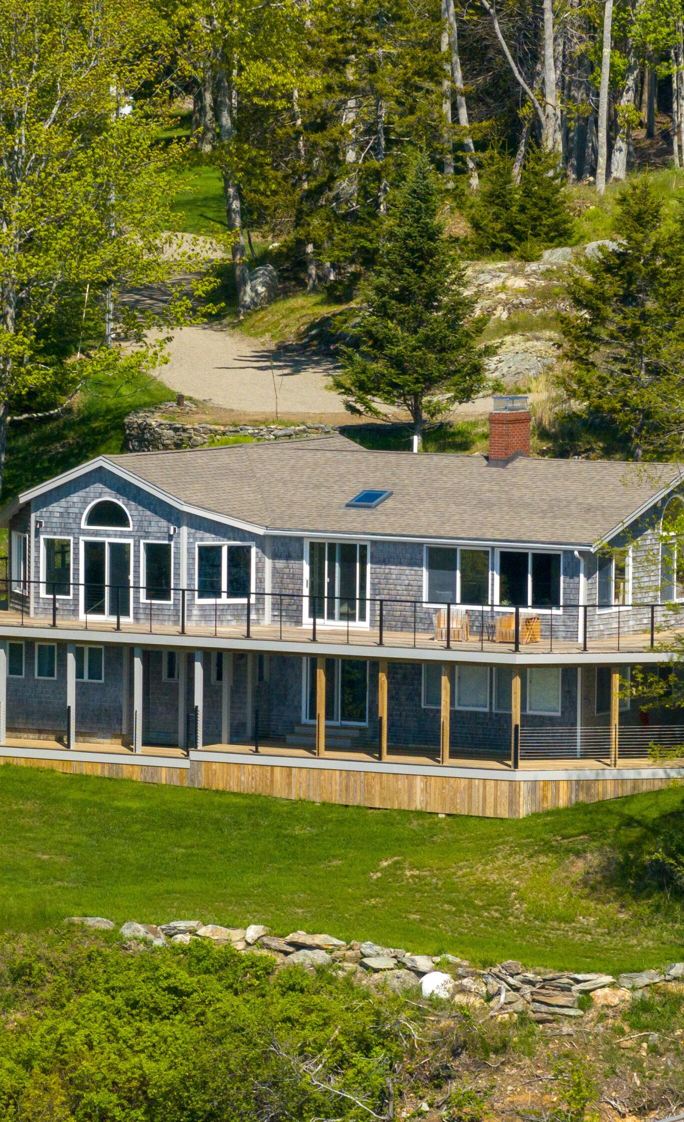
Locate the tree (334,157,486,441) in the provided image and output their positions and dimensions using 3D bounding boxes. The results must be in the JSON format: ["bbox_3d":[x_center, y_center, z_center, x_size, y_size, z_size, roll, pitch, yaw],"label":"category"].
[{"bbox_3d":[1.871,-6.905,193.000,4.277,8.020,4.277,0,4,0],"label":"tree"}]

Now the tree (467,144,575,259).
[{"bbox_3d":[5.311,-10.658,213.000,3.159,3.471,3.001,0,4,0],"label":"tree"}]

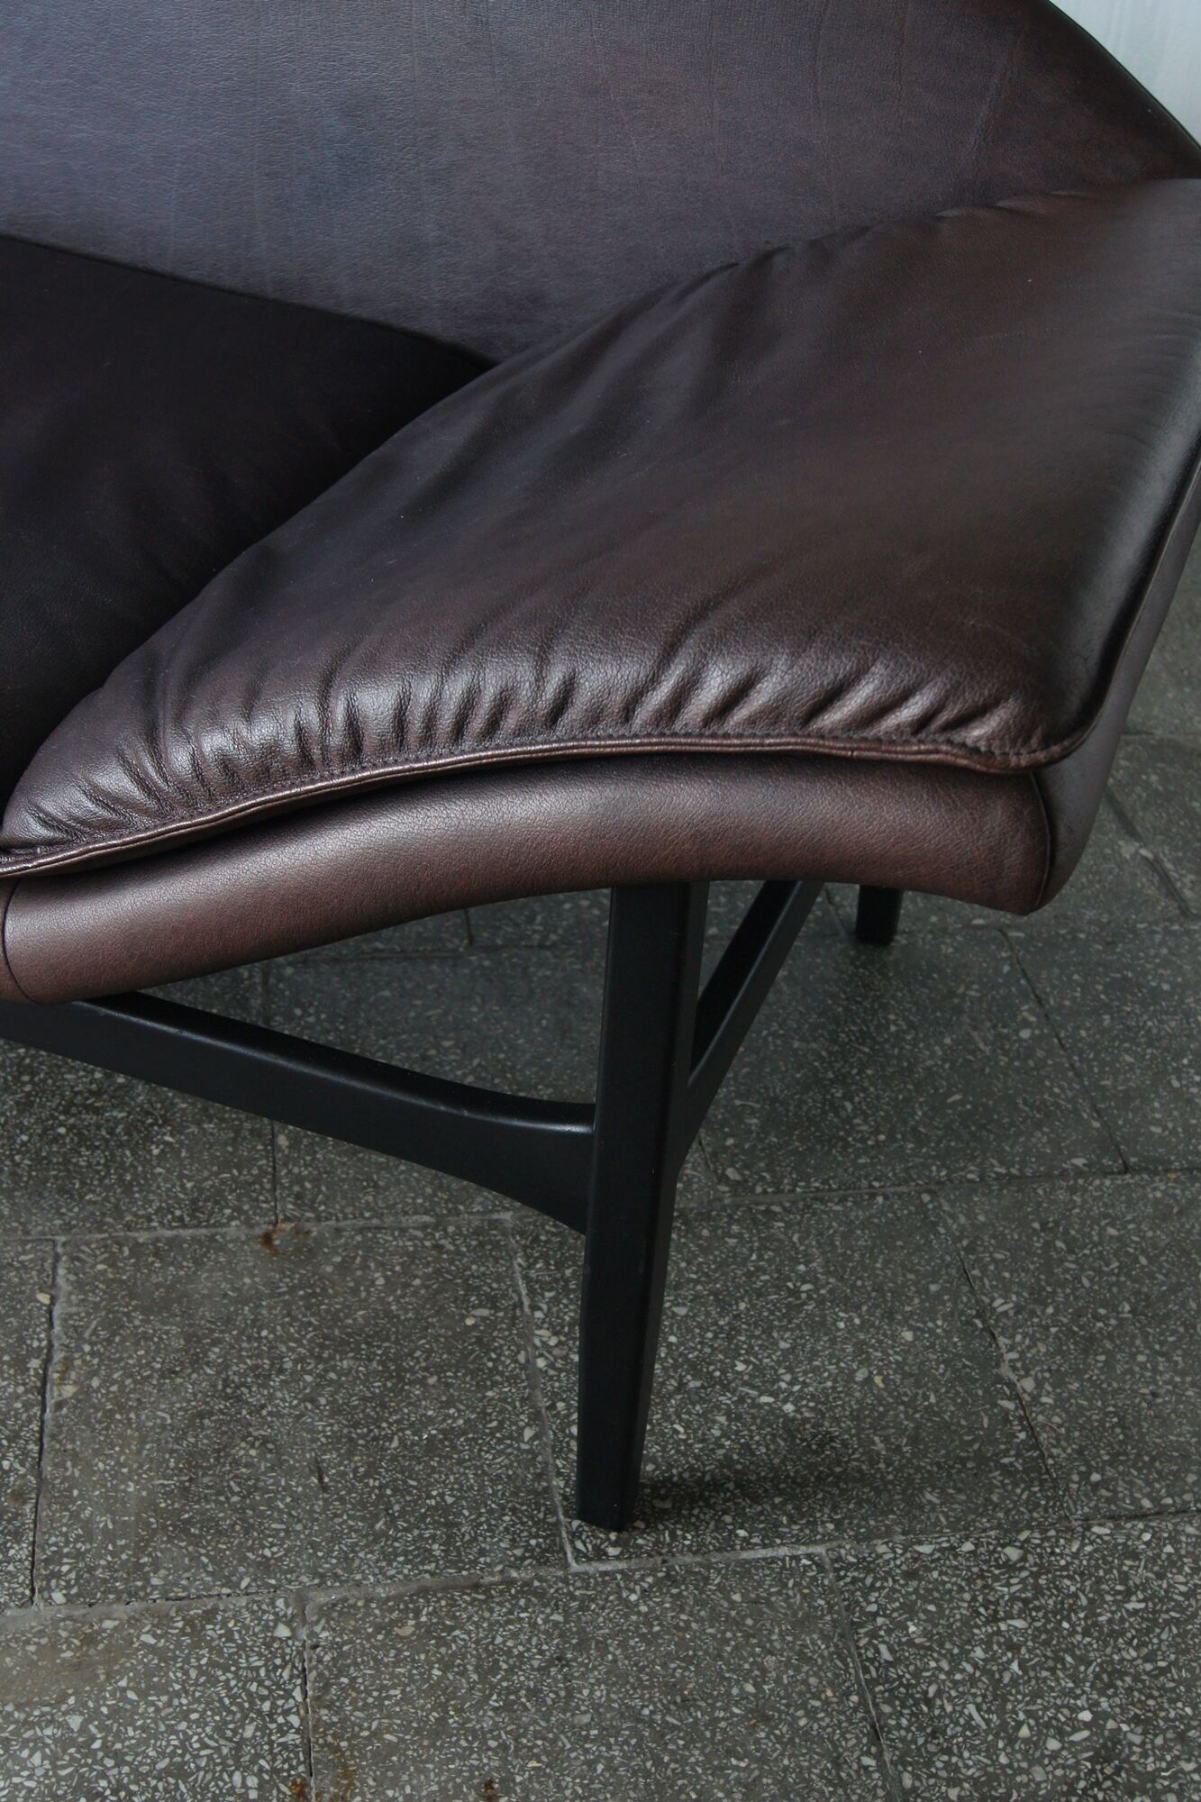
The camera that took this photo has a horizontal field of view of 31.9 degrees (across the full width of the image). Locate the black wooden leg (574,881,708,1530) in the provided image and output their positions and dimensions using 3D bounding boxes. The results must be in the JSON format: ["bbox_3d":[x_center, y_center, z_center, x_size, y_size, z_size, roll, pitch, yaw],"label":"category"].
[{"bbox_3d":[0.011,0.144,0.919,0.031,0.376,0.034,13,36,13],"label":"black wooden leg"}]

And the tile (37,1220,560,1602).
[{"bbox_3d":[-0.157,0.261,1.083,0.248,0.020,0.248,-2,35,-9],"label":"tile"}]

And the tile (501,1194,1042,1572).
[{"bbox_3d":[0.090,0.250,1.122,0.248,0.020,0.248,-2,35,-9],"label":"tile"}]

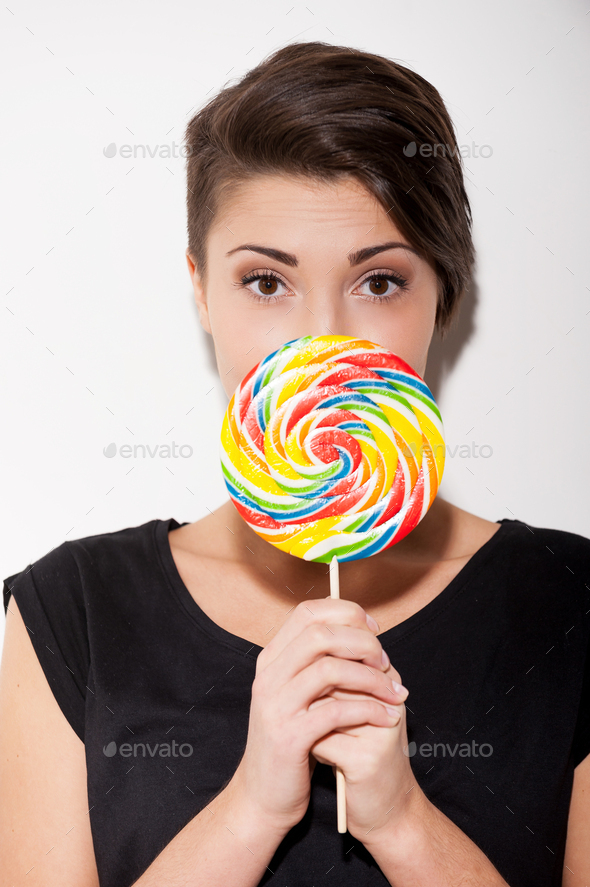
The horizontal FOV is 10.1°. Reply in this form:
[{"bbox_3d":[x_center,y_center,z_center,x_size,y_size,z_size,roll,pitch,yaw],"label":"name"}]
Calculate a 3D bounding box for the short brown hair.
[{"bbox_3d":[0.021,-0.150,1.980,0.173,0.182,0.208,0,0,-4],"label":"short brown hair"}]

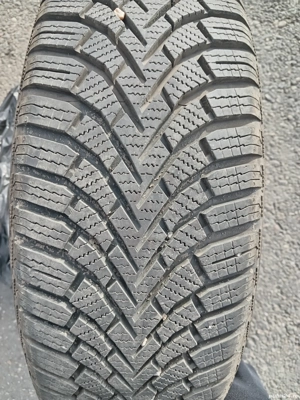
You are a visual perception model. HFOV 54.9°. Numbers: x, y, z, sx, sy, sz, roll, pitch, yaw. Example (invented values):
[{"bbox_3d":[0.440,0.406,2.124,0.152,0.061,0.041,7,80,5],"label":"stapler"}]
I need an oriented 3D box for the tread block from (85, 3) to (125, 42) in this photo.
[{"bbox_3d":[-0.035,-0.147,0.238,0.040,0.009,0.021,37,69,17],"label":"tread block"}]

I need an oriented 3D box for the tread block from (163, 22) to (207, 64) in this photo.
[{"bbox_3d":[0.029,-0.126,0.232,0.043,0.009,0.025,-34,74,-17],"label":"tread block"}]

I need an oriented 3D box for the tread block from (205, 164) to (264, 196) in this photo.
[{"bbox_3d":[0.058,-0.015,0.194,0.050,0.013,0.018,-12,93,-21],"label":"tread block"}]

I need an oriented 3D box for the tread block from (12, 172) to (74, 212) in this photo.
[{"bbox_3d":[-0.073,-0.005,0.201,0.045,0.011,0.018,13,91,3],"label":"tread block"}]

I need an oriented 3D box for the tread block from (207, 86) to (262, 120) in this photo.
[{"bbox_3d":[0.060,-0.066,0.201,0.053,0.013,0.024,-11,82,-23],"label":"tread block"}]

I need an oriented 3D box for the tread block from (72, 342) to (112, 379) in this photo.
[{"bbox_3d":[-0.043,0.124,0.227,0.014,0.009,0.040,-38,108,17],"label":"tread block"}]

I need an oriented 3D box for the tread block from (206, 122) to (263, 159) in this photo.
[{"bbox_3d":[0.060,-0.042,0.208,0.042,0.012,0.025,-9,85,-9],"label":"tread block"}]

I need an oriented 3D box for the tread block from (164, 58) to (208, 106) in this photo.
[{"bbox_3d":[0.024,-0.078,0.193,0.037,0.009,0.019,-37,84,-14],"label":"tread block"}]

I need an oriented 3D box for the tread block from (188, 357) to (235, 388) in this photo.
[{"bbox_3d":[0.048,0.135,0.236,0.043,0.023,0.009,-32,26,10],"label":"tread block"}]

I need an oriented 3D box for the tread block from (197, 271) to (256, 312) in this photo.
[{"bbox_3d":[0.058,0.069,0.220,0.043,0.010,0.020,-21,106,-5],"label":"tread block"}]

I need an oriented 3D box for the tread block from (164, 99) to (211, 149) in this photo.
[{"bbox_3d":[0.025,-0.055,0.211,0.037,0.008,0.020,-36,85,-9],"label":"tread block"}]

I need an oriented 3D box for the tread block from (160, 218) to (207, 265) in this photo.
[{"bbox_3d":[0.022,0.029,0.208,0.036,0.008,0.016,-36,97,1],"label":"tread block"}]

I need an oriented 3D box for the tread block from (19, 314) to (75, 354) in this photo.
[{"bbox_3d":[-0.076,0.099,0.220,0.041,0.011,0.022,17,110,-2],"label":"tread block"}]

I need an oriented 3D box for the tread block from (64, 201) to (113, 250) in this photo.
[{"bbox_3d":[-0.036,0.015,0.183,0.036,0.009,0.014,45,95,0],"label":"tread block"}]

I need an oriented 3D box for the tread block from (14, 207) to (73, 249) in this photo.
[{"bbox_3d":[-0.073,0.019,0.201,0.042,0.010,0.018,16,96,2],"label":"tread block"}]

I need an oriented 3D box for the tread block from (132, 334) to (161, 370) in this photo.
[{"bbox_3d":[-0.004,0.119,0.232,0.012,0.009,0.039,30,110,-14],"label":"tread block"}]

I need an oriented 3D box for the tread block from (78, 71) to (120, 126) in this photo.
[{"bbox_3d":[-0.031,-0.065,0.188,0.020,0.009,0.037,-44,80,-6],"label":"tread block"}]

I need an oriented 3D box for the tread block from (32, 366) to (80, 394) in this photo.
[{"bbox_3d":[-0.084,0.159,0.256,0.041,0.026,0.009,24,33,-6],"label":"tread block"}]

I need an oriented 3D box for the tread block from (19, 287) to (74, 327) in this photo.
[{"bbox_3d":[-0.076,0.077,0.212,0.042,0.010,0.019,22,106,-2],"label":"tread block"}]

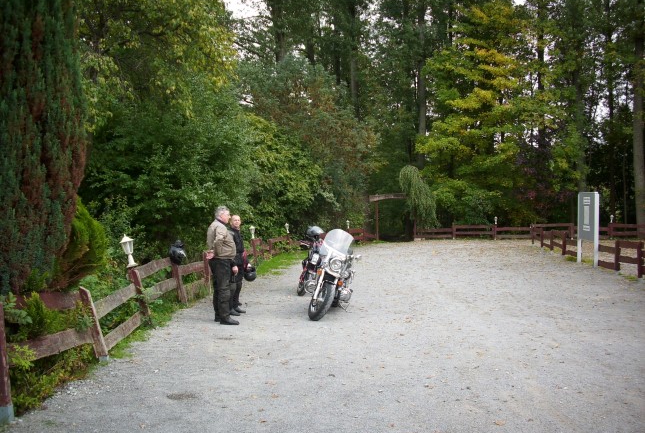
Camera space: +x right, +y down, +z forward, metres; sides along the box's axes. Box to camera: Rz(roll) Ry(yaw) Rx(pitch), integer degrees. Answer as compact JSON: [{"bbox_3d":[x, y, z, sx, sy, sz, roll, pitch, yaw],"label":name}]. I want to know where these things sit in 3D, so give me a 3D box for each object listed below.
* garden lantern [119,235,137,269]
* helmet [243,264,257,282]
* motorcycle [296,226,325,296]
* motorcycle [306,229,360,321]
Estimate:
[{"bbox_3d":[-2.940,0.515,8.700,0.210,0.500,0.210,-10,0,0],"label":"garden lantern"},{"bbox_3d":[-1.280,1.000,10.100,0.250,0.260,0.310,5,-28,-10],"label":"helmet"},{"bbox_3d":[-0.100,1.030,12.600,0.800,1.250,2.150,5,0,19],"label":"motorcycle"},{"bbox_3d":[0.220,0.930,9.870,0.900,1.400,2.350,5,0,17],"label":"motorcycle"}]

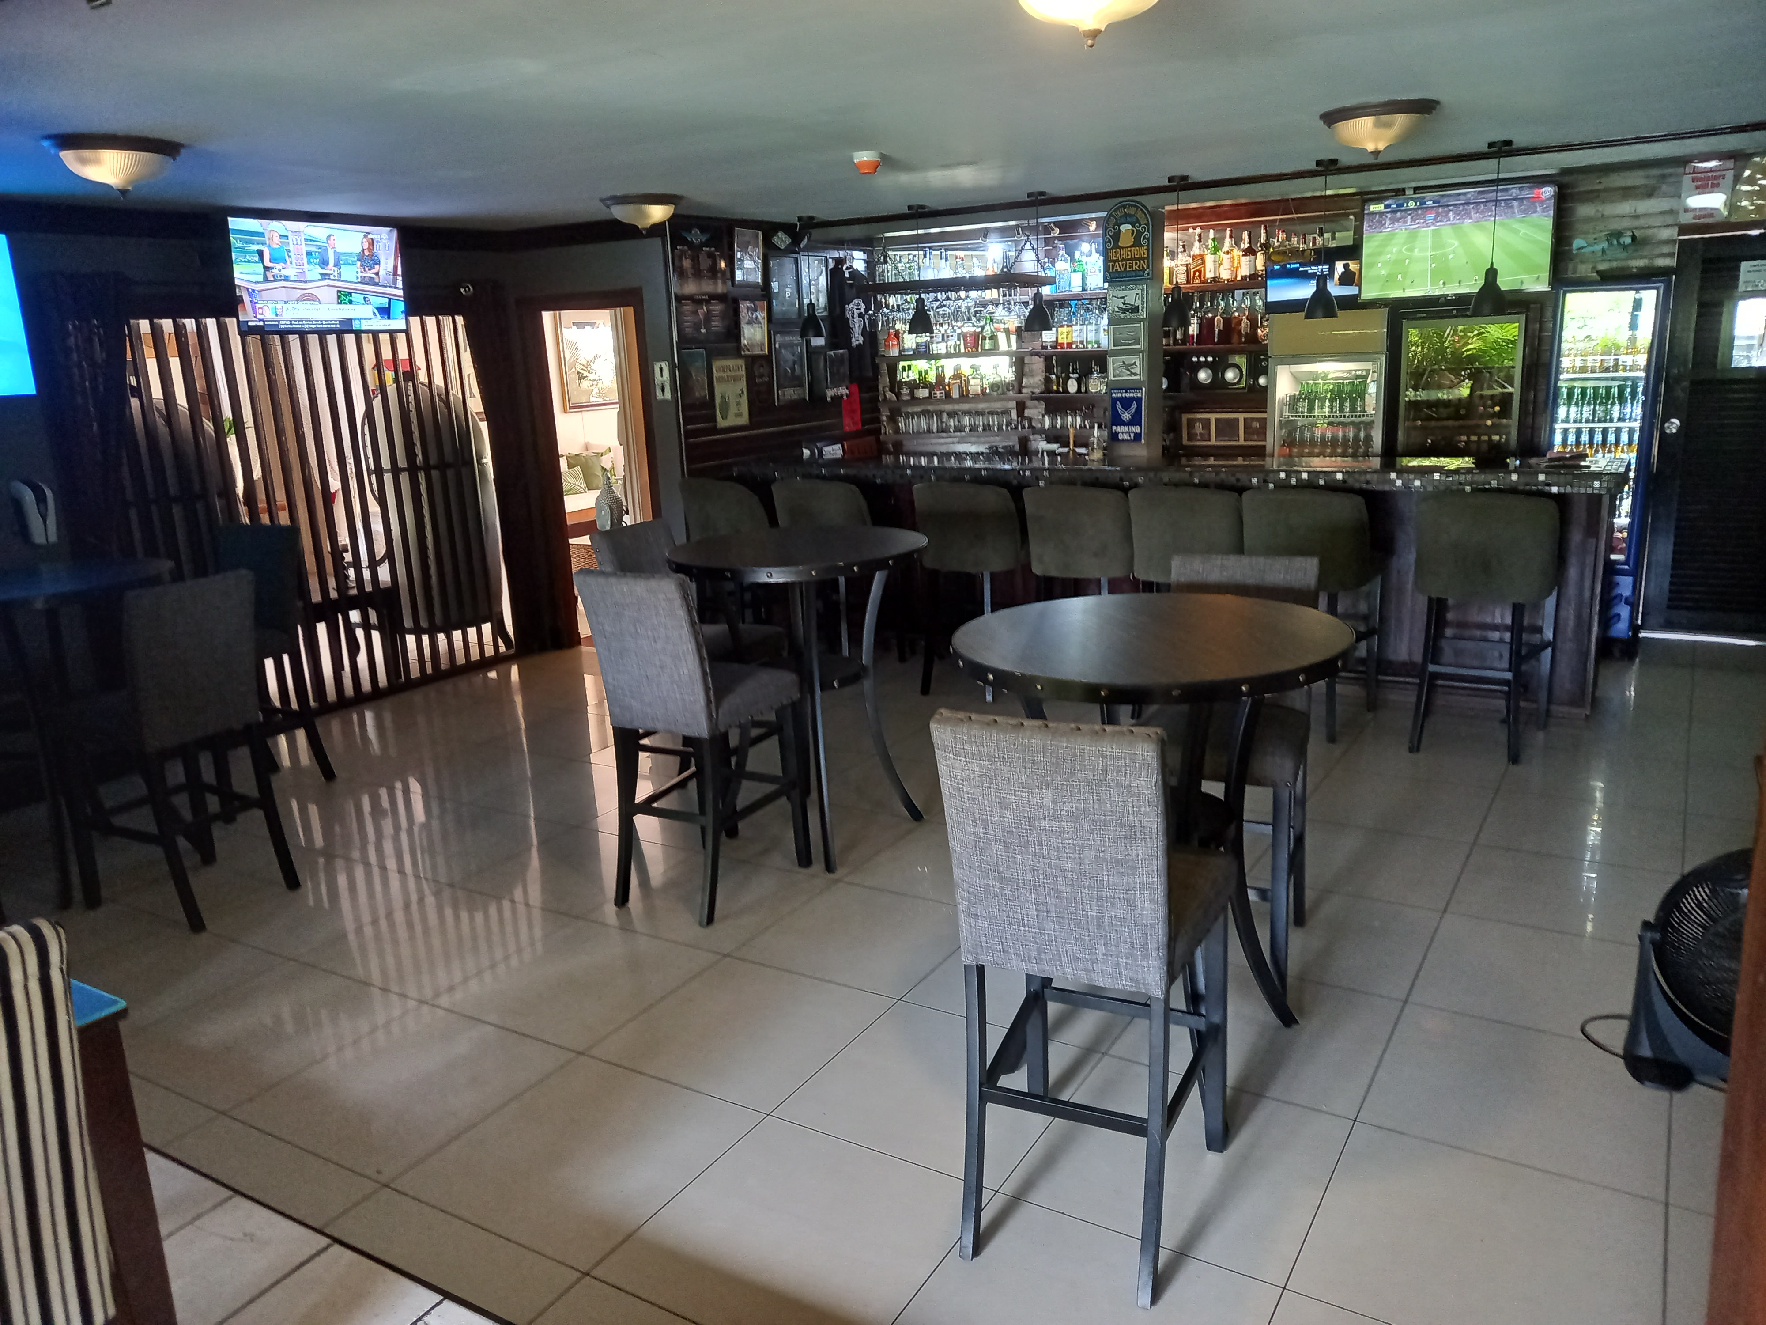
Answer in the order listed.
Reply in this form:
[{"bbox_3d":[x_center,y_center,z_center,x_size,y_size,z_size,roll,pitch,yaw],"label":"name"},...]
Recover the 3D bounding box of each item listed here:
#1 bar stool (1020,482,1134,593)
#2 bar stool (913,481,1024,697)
[{"bbox_3d":[0.983,-0.342,6.169,0.525,1.070,0.585,6,16,31],"label":"bar stool"},{"bbox_3d":[0.474,-0.401,6.511,0.525,1.070,0.585,6,16,31],"label":"bar stool"}]

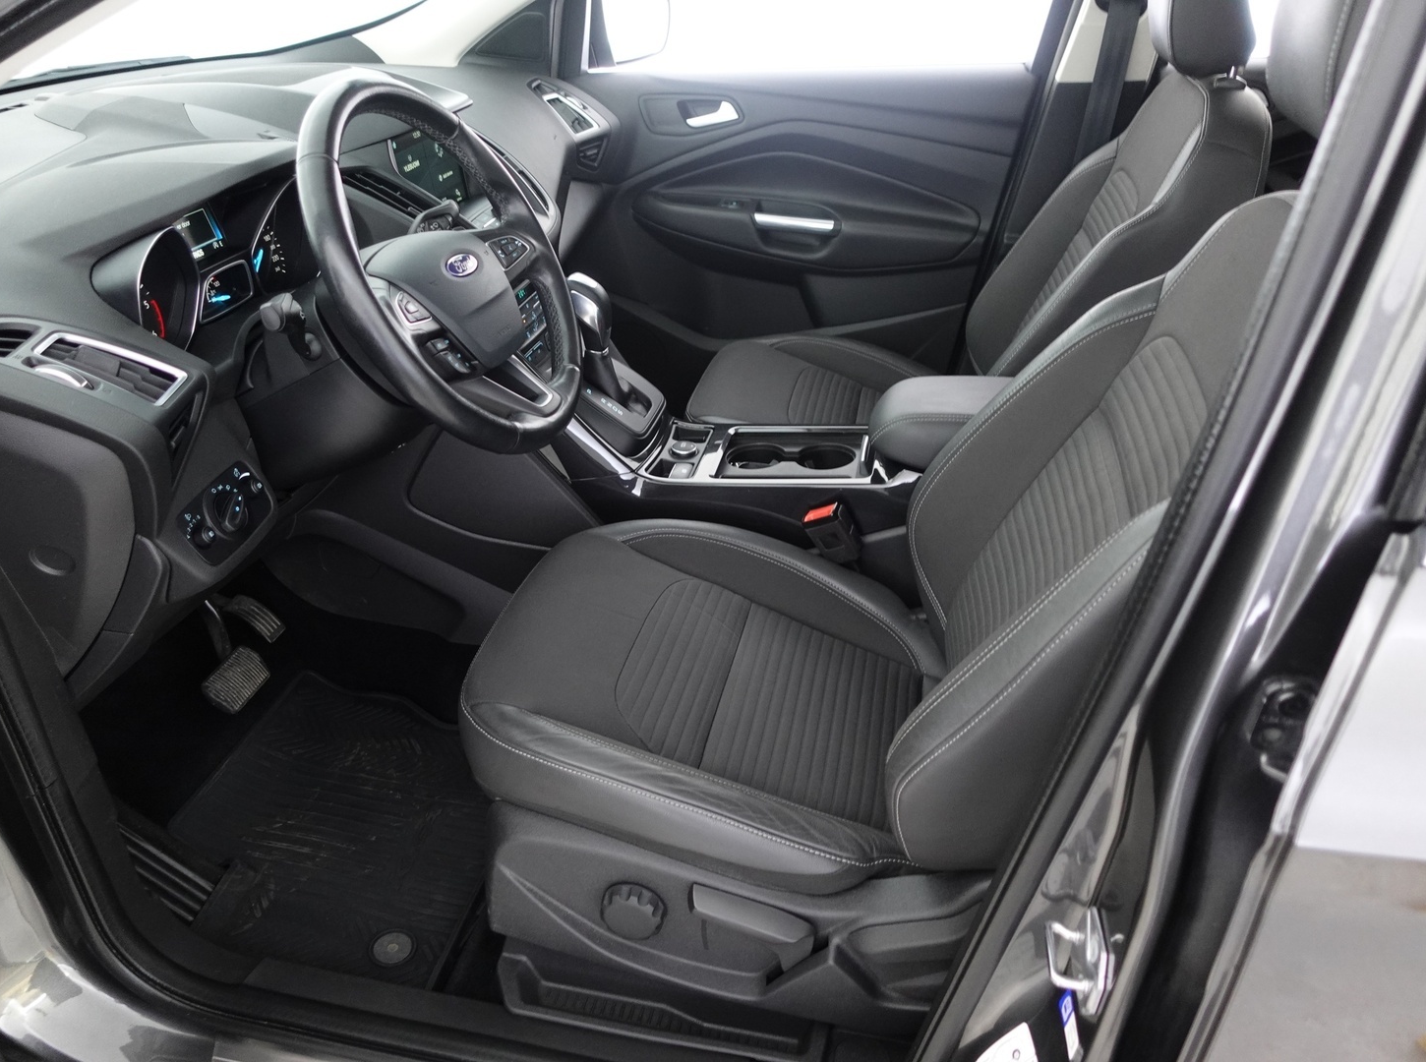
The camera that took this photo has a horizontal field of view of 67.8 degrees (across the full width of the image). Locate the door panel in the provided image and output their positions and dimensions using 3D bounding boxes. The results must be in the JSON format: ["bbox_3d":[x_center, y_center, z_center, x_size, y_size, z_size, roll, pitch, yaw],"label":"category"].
[{"bbox_3d":[0.106,-0.533,1.966,0.860,0.598,0.120,5,26,11],"label":"door panel"}]

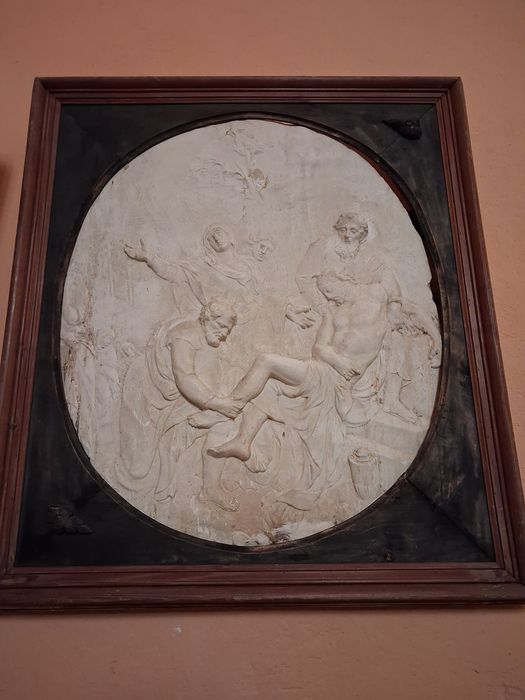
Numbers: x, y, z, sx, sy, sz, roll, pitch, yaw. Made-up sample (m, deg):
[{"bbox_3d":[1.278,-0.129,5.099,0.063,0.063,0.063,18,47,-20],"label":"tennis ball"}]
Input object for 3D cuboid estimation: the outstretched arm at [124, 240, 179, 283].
[{"bbox_3d":[-0.228,-0.194,1.158,0.148,0.046,0.040,33,-14,9],"label":"outstretched arm"}]

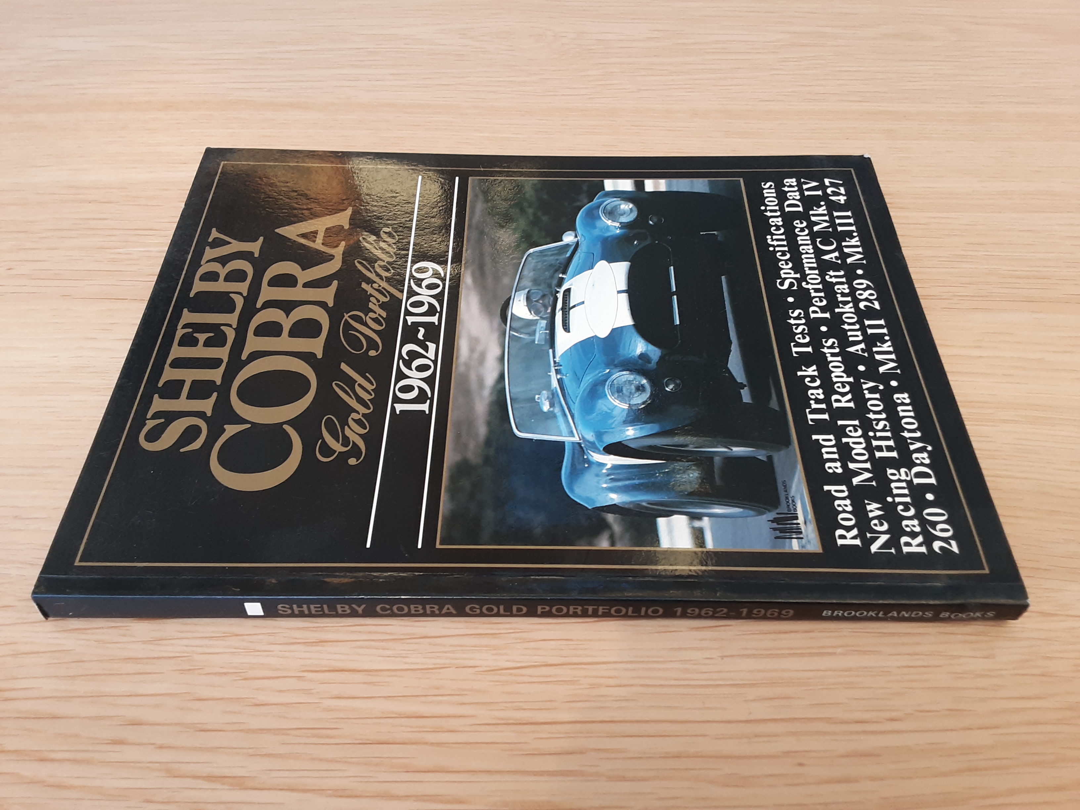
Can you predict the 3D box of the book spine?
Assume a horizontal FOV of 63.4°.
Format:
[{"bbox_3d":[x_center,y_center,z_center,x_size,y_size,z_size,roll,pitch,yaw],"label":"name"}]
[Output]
[{"bbox_3d":[-0.002,0.053,0.245,0.271,0.011,0.010,0,52,0],"label":"book spine"}]

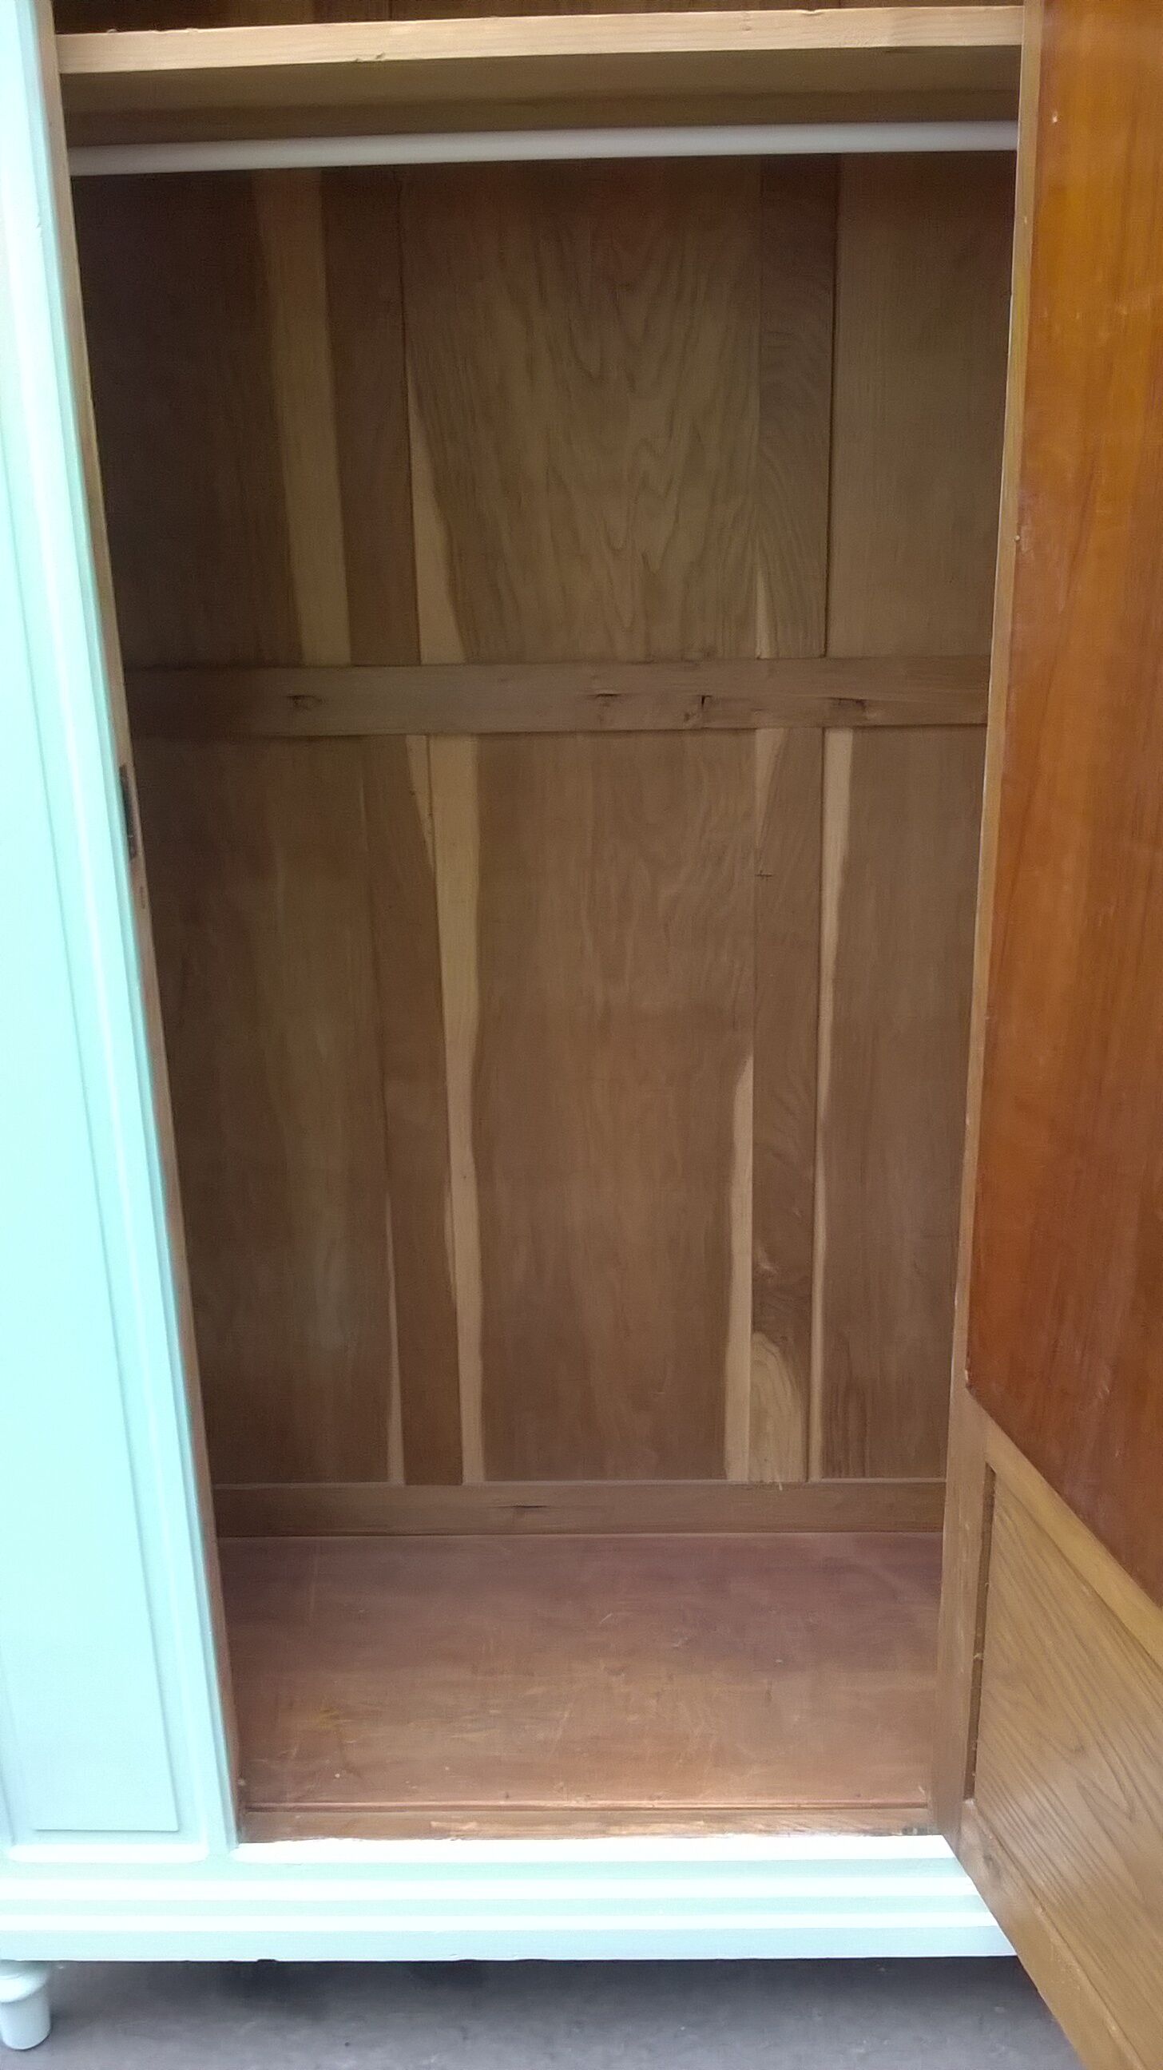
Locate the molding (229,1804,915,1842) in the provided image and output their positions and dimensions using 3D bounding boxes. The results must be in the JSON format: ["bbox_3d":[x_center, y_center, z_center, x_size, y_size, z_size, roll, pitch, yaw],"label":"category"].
[{"bbox_3d":[0.004,0.733,1.685,0.635,0.022,0.024,-1,20,1],"label":"molding"}]

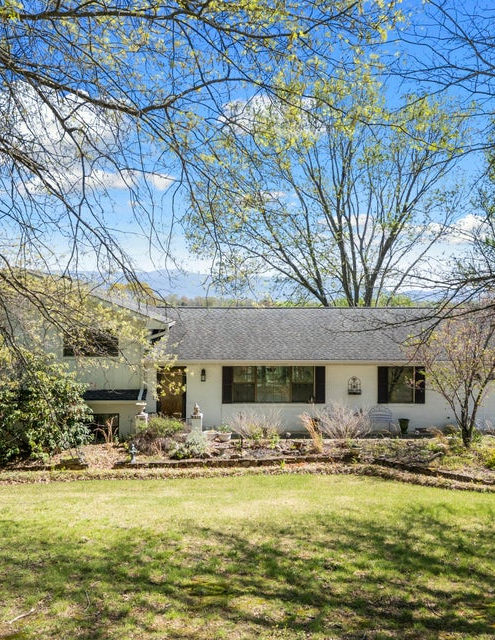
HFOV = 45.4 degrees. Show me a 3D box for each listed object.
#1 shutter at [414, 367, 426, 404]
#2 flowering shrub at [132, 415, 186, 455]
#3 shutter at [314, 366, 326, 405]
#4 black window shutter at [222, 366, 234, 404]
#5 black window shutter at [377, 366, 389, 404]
[{"bbox_3d":[5.956,2.256,20.400,0.360,1.290,0.045,0,0,0],"label":"shutter"},{"bbox_3d":[-2.600,3.280,17.200,1.550,1.080,1.350,0,0,0],"label":"flowering shrub"},{"bbox_3d":[2.514,2.256,20.400,0.360,1.290,0.045,0,0,0],"label":"shutter"},{"bbox_3d":[-0.683,2.256,20.400,0.360,1.290,0.045,0,0,0],"label":"black window shutter"},{"bbox_3d":[4.690,2.256,20.400,0.360,1.290,0.045,0,0,0],"label":"black window shutter"}]

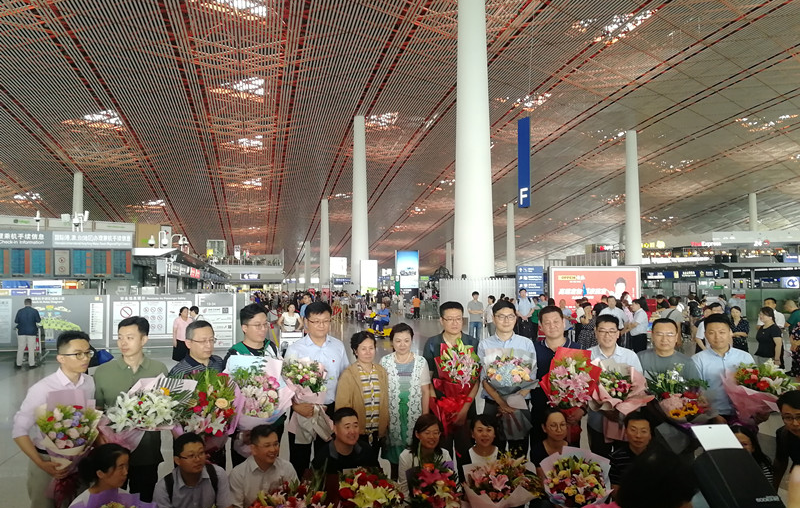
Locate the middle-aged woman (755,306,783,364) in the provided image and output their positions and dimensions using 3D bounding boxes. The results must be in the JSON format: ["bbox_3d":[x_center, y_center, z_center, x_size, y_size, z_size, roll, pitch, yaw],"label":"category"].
[{"bbox_3d":[5.559,1.589,9.400,0.330,1.600,0.460,1,-3,-16],"label":"middle-aged woman"}]

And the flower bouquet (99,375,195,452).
[{"bbox_3d":[-1.483,0.935,3.680,0.520,0.410,0.340,1,-3,-20],"label":"flower bouquet"}]

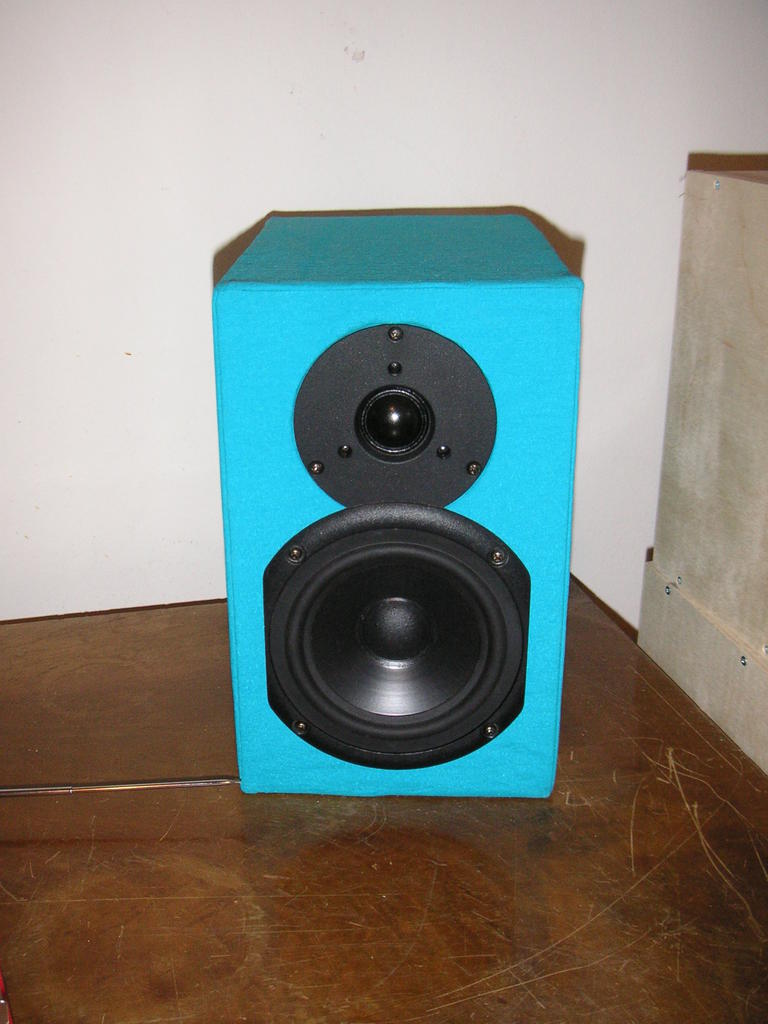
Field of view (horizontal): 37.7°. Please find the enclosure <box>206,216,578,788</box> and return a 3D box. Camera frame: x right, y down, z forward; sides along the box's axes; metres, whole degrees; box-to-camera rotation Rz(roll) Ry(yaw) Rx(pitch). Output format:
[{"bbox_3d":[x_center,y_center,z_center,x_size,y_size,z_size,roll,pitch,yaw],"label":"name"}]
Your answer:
[{"bbox_3d":[0.008,-0.019,0.678,0.170,0.281,0.244,0,22,1],"label":"enclosure"}]

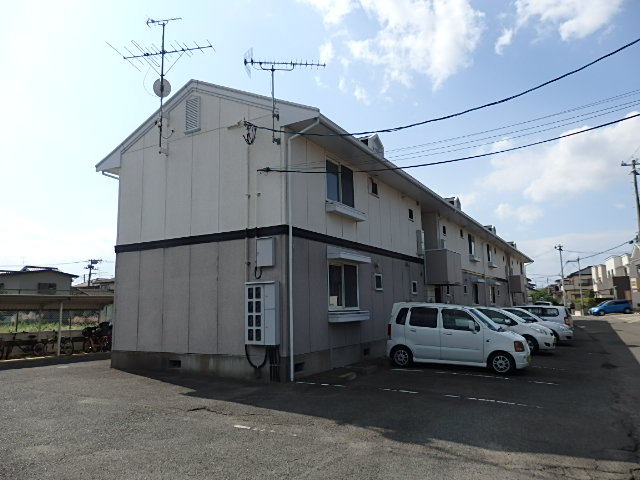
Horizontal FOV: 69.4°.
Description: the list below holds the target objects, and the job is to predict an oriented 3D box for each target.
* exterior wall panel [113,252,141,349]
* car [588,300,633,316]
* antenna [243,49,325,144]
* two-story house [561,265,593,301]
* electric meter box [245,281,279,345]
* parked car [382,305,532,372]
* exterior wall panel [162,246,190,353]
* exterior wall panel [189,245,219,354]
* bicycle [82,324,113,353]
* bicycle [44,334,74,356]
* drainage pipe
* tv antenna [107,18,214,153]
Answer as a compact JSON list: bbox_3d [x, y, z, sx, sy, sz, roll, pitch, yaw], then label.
[{"bbox_3d":[-5.203,1.630,12.454,0.982,2.652,0.060,-6,-9,29],"label":"exterior wall panel"},{"bbox_3d":[31.426,7.389,50.000,3.950,1.550,1.690,-3,-8,14],"label":"car"},{"bbox_3d":[-0.785,-3.223,10.441,1.840,2.220,0.500,0,-8,-7],"label":"antenna"},{"bbox_3d":[48.313,8.449,82.434,8.600,7.500,7.600,-6,-9,29],"label":"two-story house"},{"bbox_3d":[-1.277,1.614,10.096,0.840,1.350,0.200,-6,-9,30],"label":"electric meter box"},{"bbox_3d":[3.459,2.332,11.429,3.400,1.650,1.480,-6,-10,33],"label":"parked car"},{"bbox_3d":[-3.587,1.476,11.591,0.910,2.640,0.050,-6,-9,30],"label":"exterior wall panel"},{"bbox_3d":[-2.806,1.388,11.091,0.920,2.652,0.060,-6,-9,29],"label":"exterior wall panel"},{"bbox_3d":[-7.900,3.507,16.658,1.720,1.050,0.580,-5,-9,27],"label":"bicycle"},{"bbox_3d":[-10.201,4.073,18.100,1.700,1.000,0.560,-5,-9,25],"label":"bicycle"},{"bbox_3d":[-0.315,0.150,9.941,0.860,5.650,0.090,-6,-9,30],"label":"drainage pipe"},{"bbox_3d":[-4.101,-4.205,12.367,2.600,3.750,1.620,-3,-8,11],"label":"tv antenna"}]

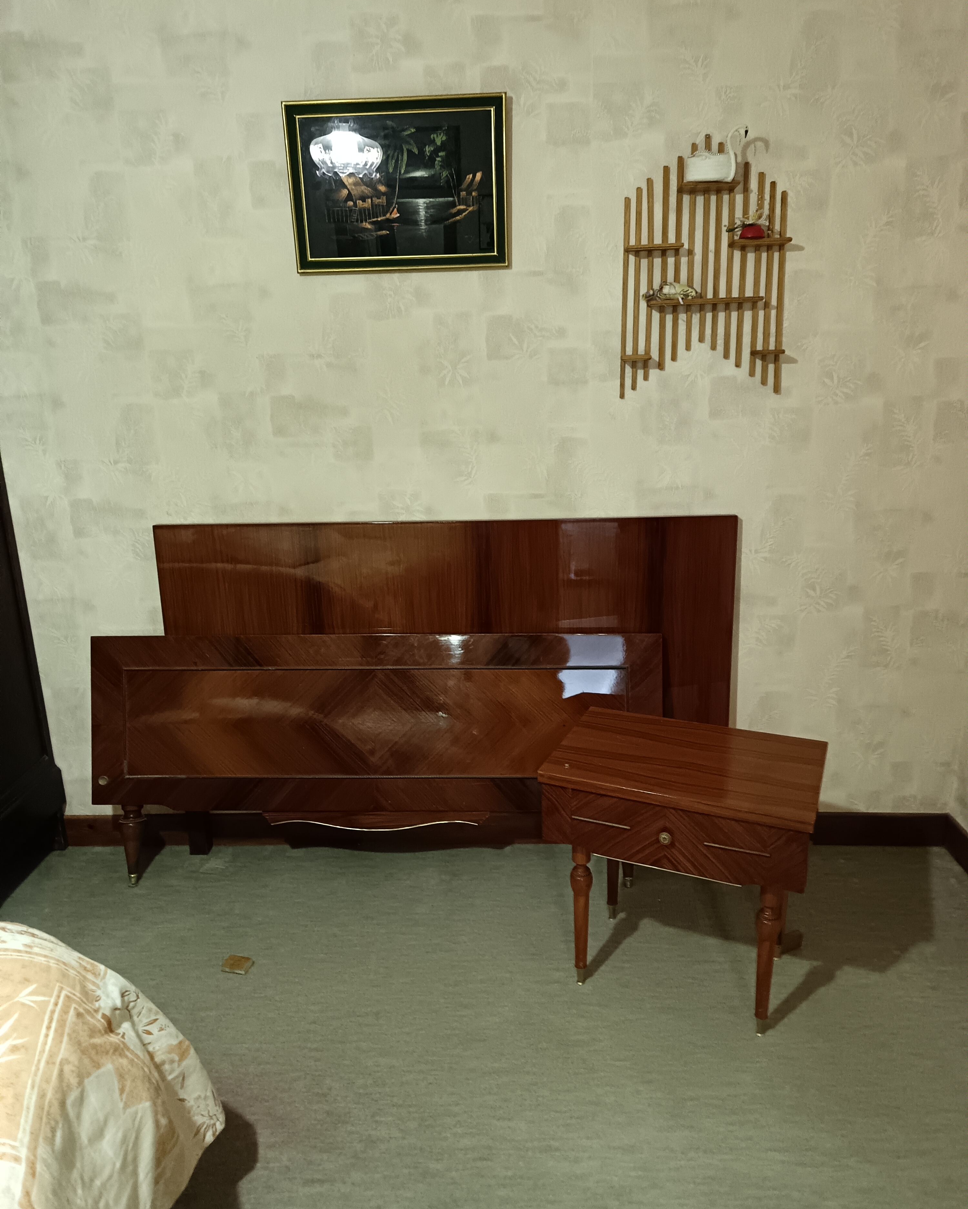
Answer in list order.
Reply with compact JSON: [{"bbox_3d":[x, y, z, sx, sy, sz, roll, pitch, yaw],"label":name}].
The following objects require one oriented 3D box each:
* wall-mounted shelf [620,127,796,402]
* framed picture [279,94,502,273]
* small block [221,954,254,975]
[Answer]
[{"bbox_3d":[0.502,-0.757,2.024,0.368,0.561,0.072,-1,16,2],"label":"wall-mounted shelf"},{"bbox_3d":[-0.191,-0.942,2.014,0.487,0.351,0.024,-1,21,2],"label":"framed picture"},{"bbox_3d":[-0.582,0.854,2.118,0.058,0.013,0.043,2,18,13],"label":"small block"}]

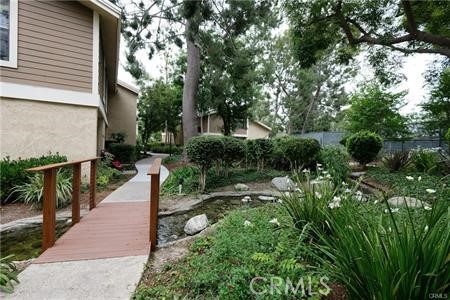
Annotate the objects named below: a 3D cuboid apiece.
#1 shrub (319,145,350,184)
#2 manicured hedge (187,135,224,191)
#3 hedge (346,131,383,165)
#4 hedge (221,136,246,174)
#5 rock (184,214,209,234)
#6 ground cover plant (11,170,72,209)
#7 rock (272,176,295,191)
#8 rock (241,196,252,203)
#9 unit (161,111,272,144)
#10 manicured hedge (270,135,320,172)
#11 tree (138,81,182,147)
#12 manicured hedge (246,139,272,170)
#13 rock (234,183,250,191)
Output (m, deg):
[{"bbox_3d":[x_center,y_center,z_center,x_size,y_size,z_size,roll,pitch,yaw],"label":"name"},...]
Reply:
[{"bbox_3d":[4.030,0.520,6.900,1.150,1.400,1.150,0,-1,0],"label":"shrub"},{"bbox_3d":[-0.624,0.400,6.000,1.180,1.760,1.150,0,0,0],"label":"manicured hedge"},{"bbox_3d":[8.600,-0.150,11.600,1.950,2.080,1.900,0,0,0],"label":"hedge"},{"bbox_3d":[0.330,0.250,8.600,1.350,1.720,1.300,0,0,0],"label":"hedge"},{"bbox_3d":[-0.555,1.420,3.630,0.440,0.310,0.340,0,0,0],"label":"rock"},{"bbox_3d":[-4.208,0.860,4.300,1.100,0.760,1.000,0,0,0],"label":"ground cover plant"},{"bbox_3d":[1.903,1.090,6.100,0.820,0.430,0.600,0,0,0],"label":"rock"},{"bbox_3d":[0.596,1.373,5.200,0.320,0.160,0.250,0,0,0],"label":"rock"},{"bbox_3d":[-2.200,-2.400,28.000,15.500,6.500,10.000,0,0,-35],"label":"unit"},{"bbox_3d":[3.650,0.180,9.700,2.600,1.720,1.600,0,0,-12],"label":"manicured hedge"},{"bbox_3d":[-5.504,-2.944,16.000,3.900,5.900,3.700,0,0,0],"label":"tree"},{"bbox_3d":[1.490,0.194,8.100,1.120,1.380,1.050,0,0,0],"label":"manicured hedge"},{"bbox_3d":[0.600,1.280,6.500,0.500,0.260,0.380,0,0,0],"label":"rock"}]

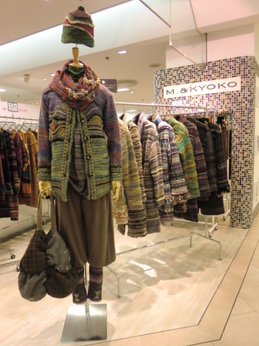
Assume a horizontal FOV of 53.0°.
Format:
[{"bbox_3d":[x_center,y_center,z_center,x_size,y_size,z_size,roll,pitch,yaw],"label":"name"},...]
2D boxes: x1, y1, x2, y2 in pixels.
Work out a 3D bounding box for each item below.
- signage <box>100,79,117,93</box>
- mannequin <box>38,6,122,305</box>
[{"bbox_3d":[-0.493,-1.921,5.769,0.480,0.330,0.040,-3,7,-10],"label":"signage"},{"bbox_3d":[-0.311,-0.072,1.648,0.520,1.862,0.340,-2,7,-8],"label":"mannequin"}]

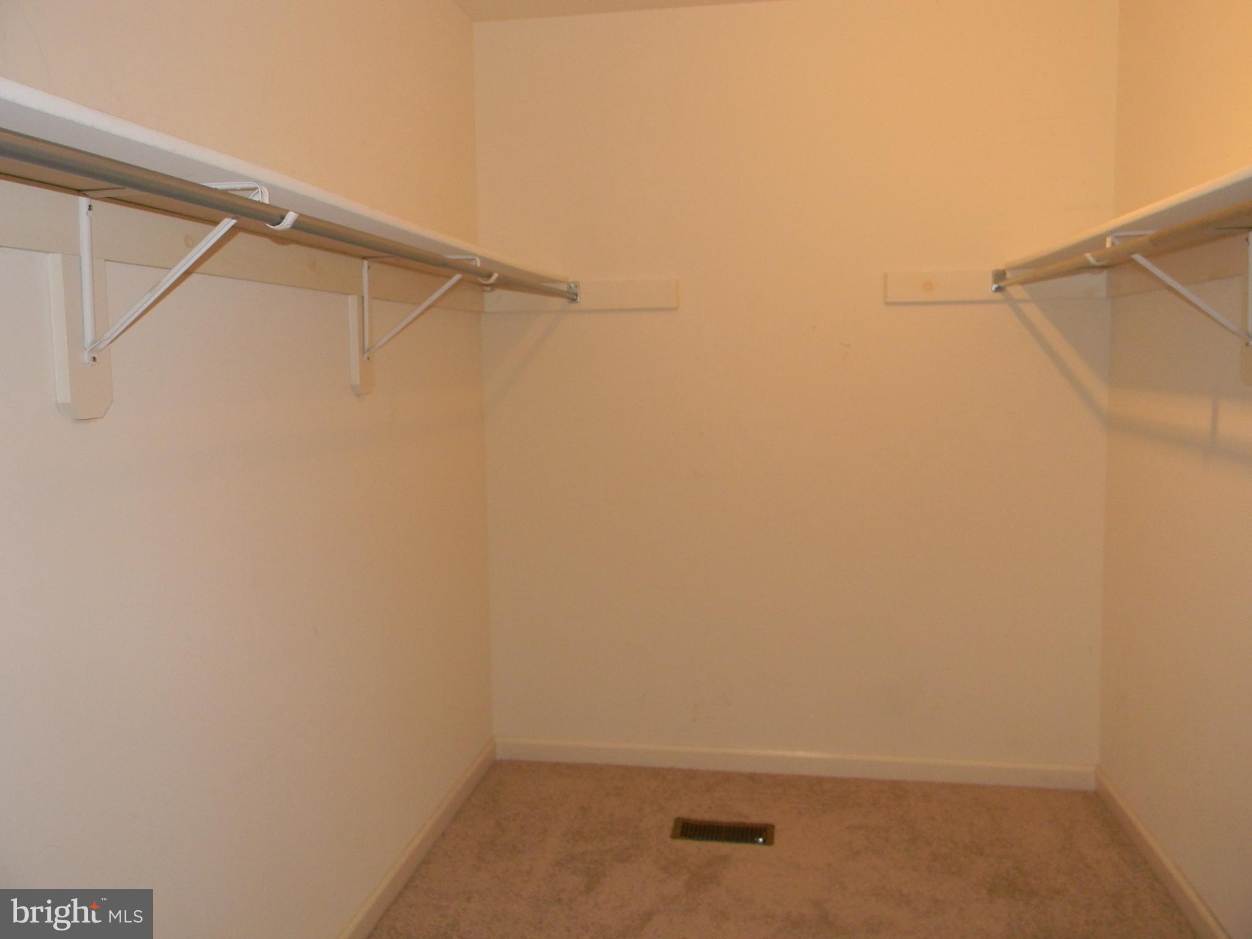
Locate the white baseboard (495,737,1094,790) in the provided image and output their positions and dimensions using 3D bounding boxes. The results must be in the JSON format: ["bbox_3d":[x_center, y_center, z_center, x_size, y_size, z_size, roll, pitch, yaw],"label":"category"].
[{"bbox_3d":[0.507,0.958,3.296,1.923,0.079,0.015,0,6,9],"label":"white baseboard"}]

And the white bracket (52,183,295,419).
[{"bbox_3d":[-0.603,-0.227,1.383,0.331,0.316,0.088,0,6,9],"label":"white bracket"}]

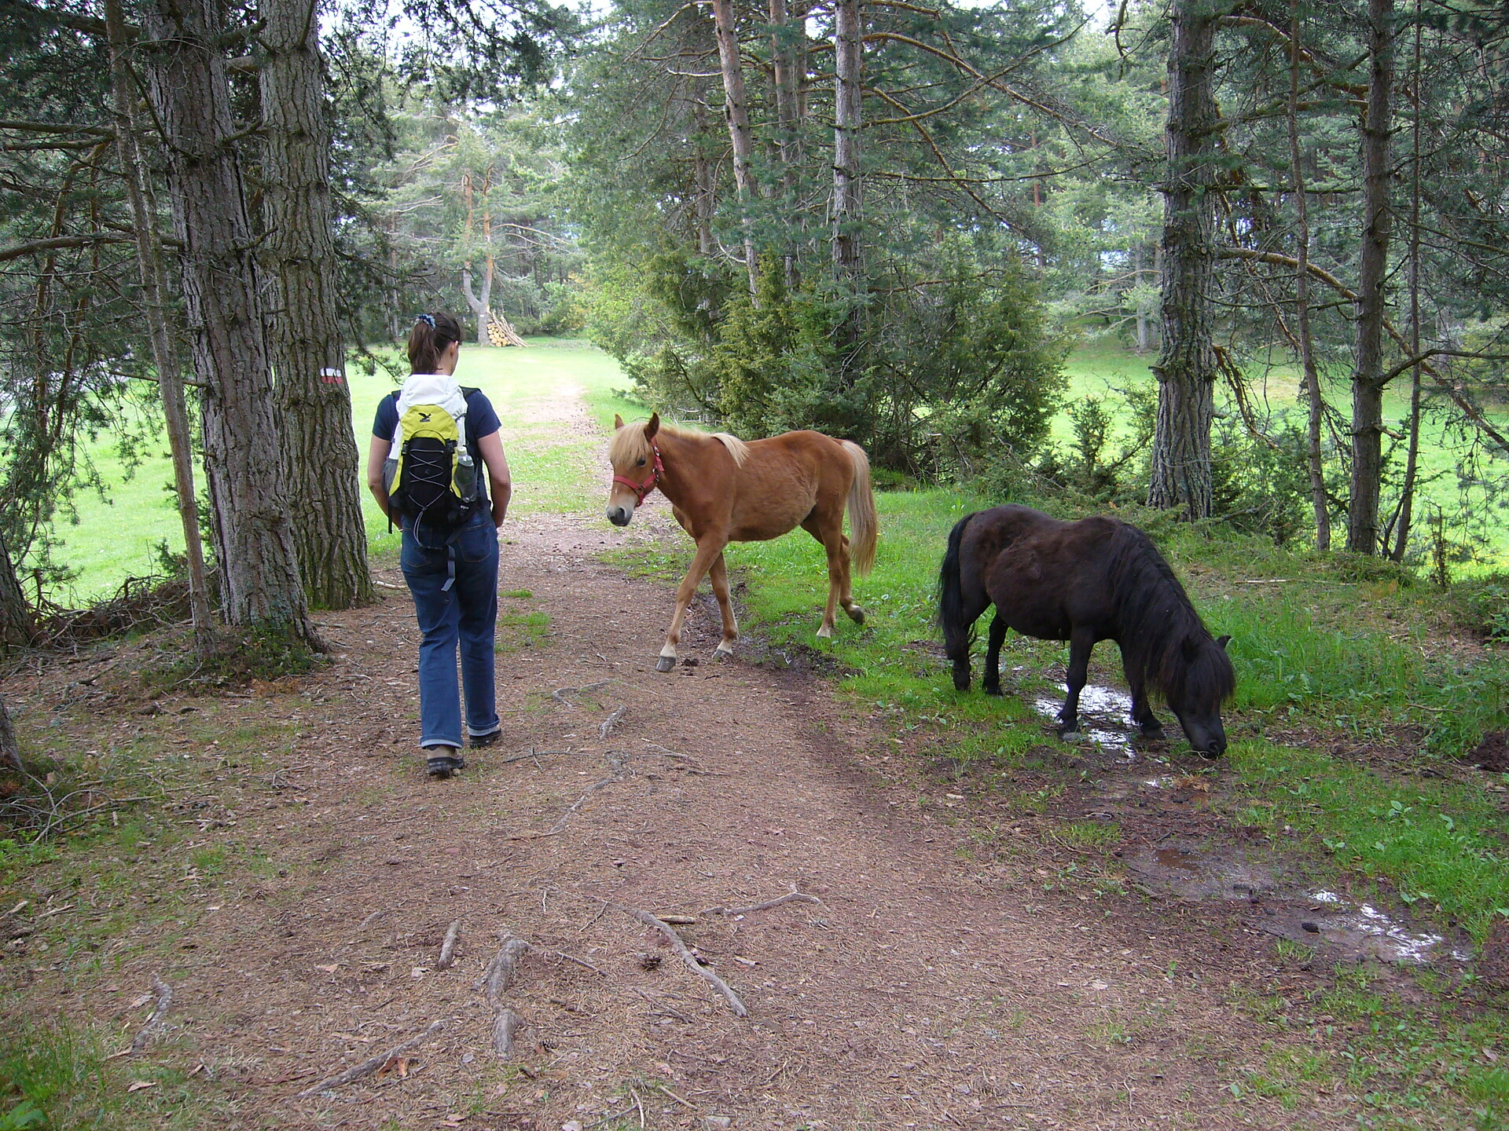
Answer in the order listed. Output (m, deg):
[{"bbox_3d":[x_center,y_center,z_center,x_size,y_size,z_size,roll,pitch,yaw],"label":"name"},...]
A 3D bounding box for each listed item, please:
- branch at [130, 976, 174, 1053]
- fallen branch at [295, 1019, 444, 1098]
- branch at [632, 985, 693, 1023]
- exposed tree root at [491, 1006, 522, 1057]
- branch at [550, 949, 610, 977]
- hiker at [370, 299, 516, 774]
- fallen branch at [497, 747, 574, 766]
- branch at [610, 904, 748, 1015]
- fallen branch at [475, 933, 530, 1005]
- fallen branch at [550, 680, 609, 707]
[{"bbox_3d":[-1.438,1.068,3.653,0.066,0.035,0.431,-3,10,-15],"label":"branch"},{"bbox_3d":[-0.845,1.100,3.411,0.030,0.035,0.436,6,11,34],"label":"fallen branch"},{"bbox_3d":[-0.224,1.058,3.670,0.017,0.020,0.253,-8,12,-38],"label":"branch"},{"bbox_3d":[-0.572,1.073,3.509,0.046,0.050,0.252,-2,9,-6],"label":"exposed tree root"},{"bbox_3d":[-0.444,1.021,3.906,0.222,0.020,0.013,8,13,44],"label":"branch"},{"bbox_3d":[-1.145,-0.086,5.611,0.510,1.665,0.520,-2,9,-7],"label":"hiker"},{"bbox_3d":[-0.819,0.720,5.739,0.283,0.025,0.069,-4,10,-21],"label":"fallen branch"},{"bbox_3d":[-0.182,1.001,3.949,0.088,0.040,0.809,-6,11,-28],"label":"branch"},{"bbox_3d":[-0.643,1.015,3.838,0.083,0.060,0.387,0,9,3],"label":"fallen branch"},{"bbox_3d":[-0.786,0.558,6.698,0.165,0.030,0.467,2,10,16],"label":"fallen branch"}]

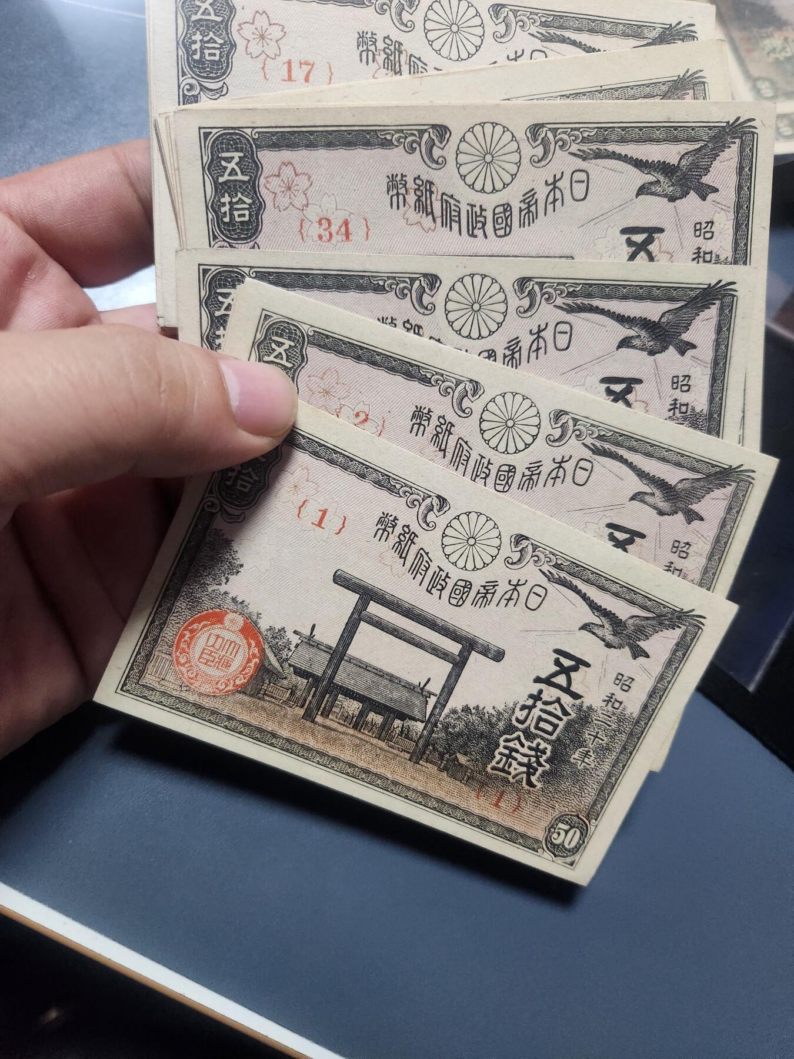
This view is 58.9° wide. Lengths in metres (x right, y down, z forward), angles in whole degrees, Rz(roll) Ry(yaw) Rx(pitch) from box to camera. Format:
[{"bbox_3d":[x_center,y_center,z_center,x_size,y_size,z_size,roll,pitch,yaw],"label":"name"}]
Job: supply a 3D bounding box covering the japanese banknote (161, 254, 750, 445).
[{"bbox_3d":[0.015,-0.017,0.132,0.106,0.002,0.065,-1,101,-7],"label":"japanese banknote"}]

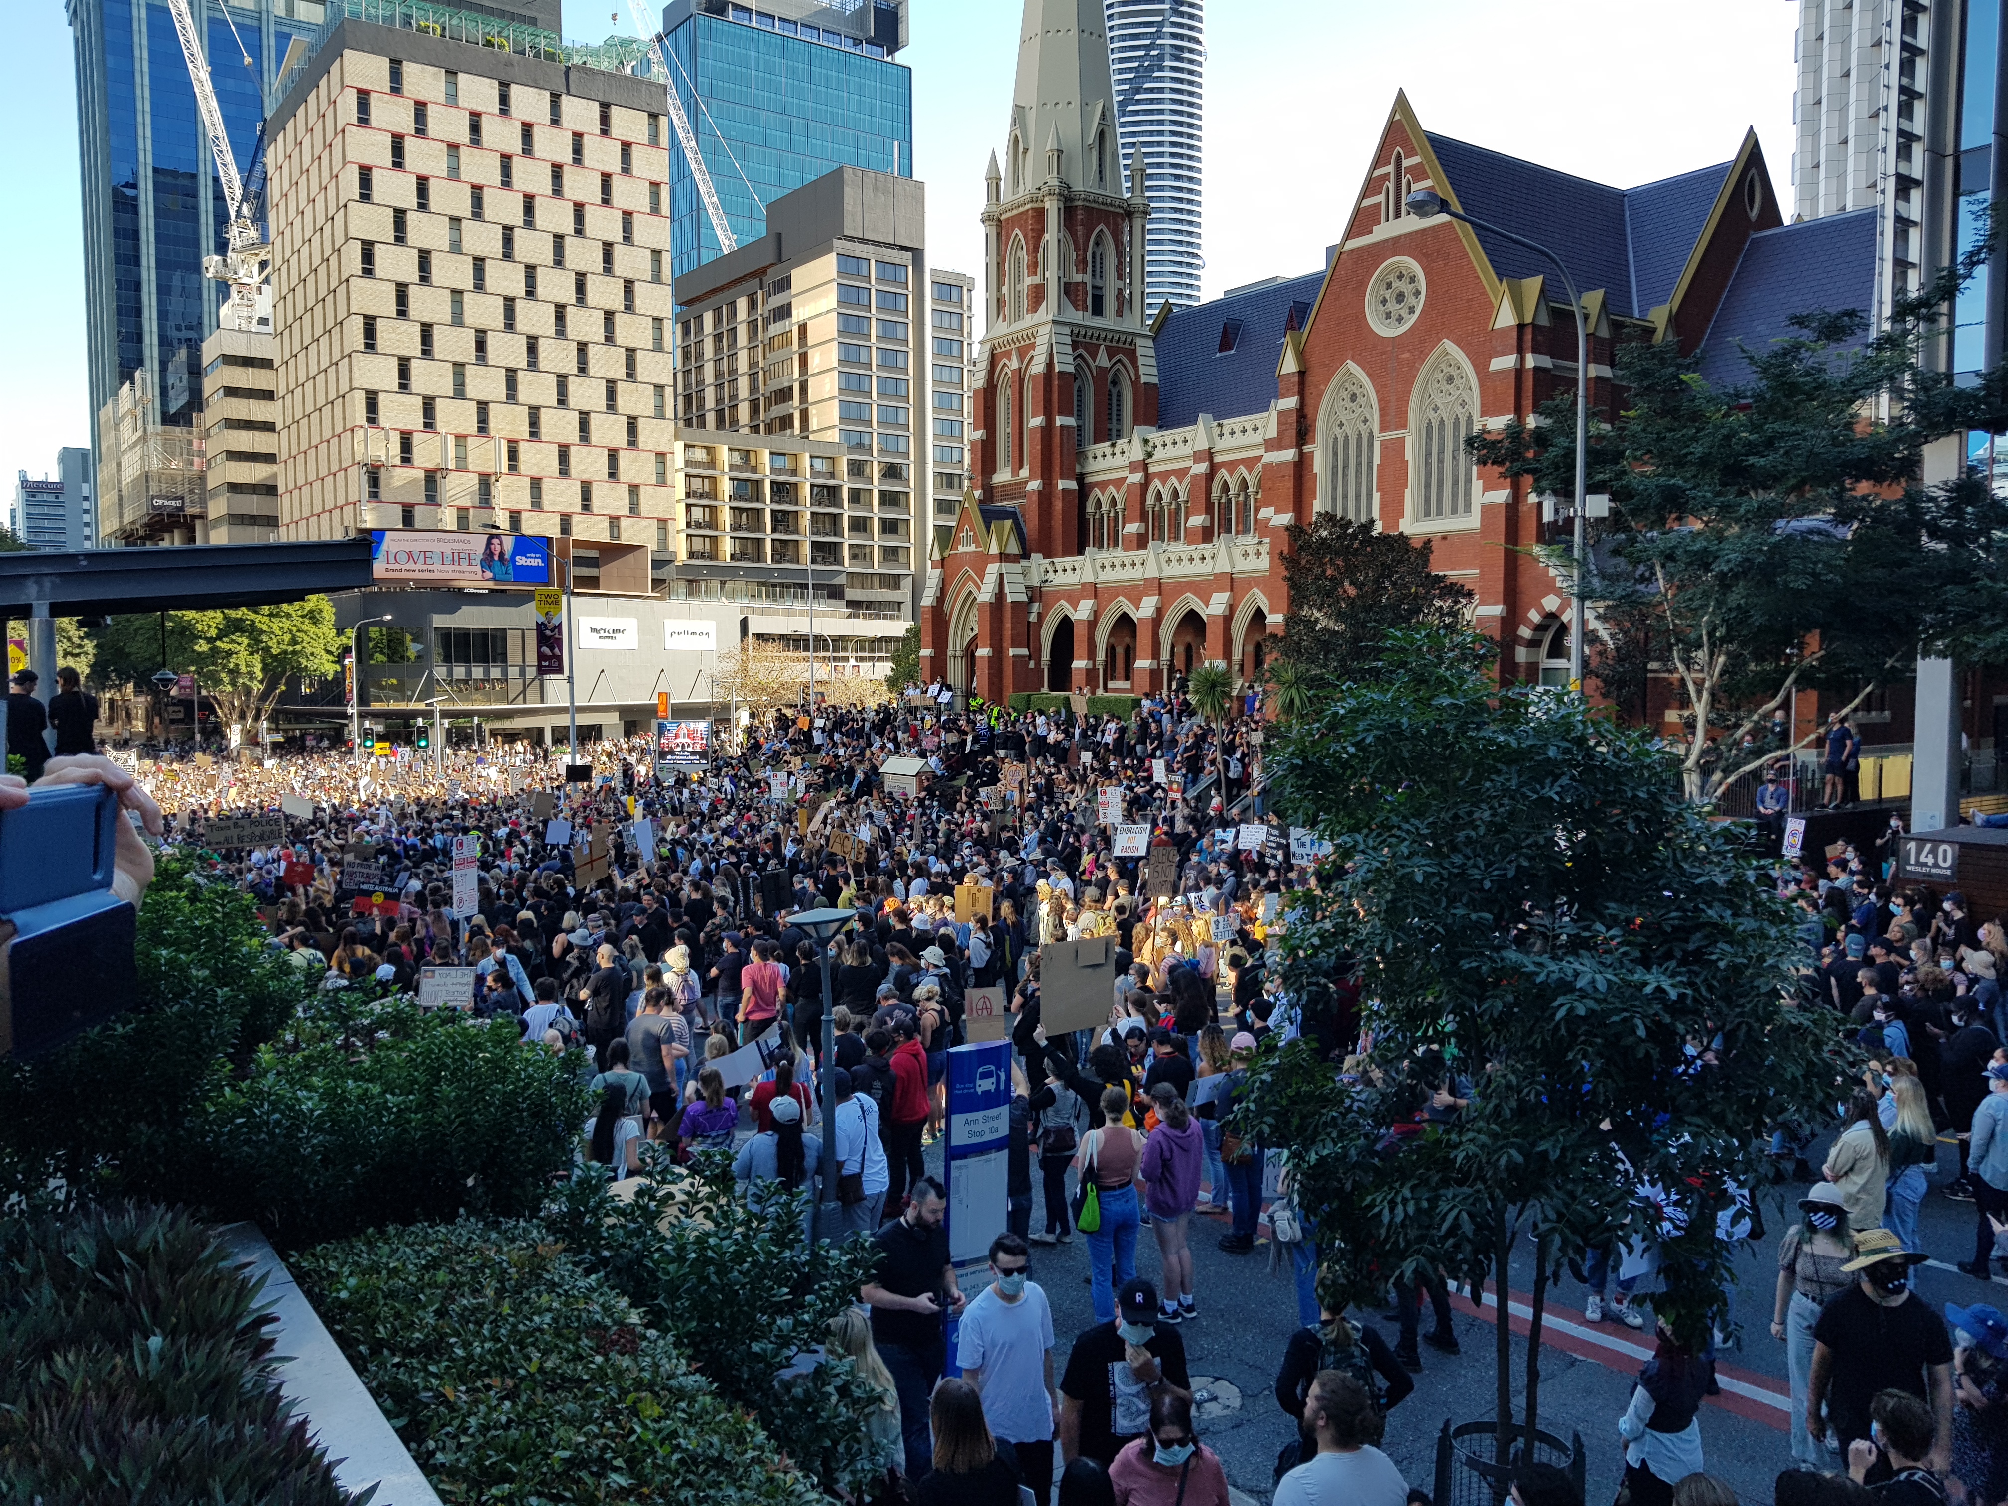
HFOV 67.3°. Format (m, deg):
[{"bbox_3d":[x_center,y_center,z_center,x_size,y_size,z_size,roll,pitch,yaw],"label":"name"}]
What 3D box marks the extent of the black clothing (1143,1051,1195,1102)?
[{"bbox_3d":[1.410,2.876,12.910,0.490,0.700,0.300,-2,4,-23],"label":"black clothing"}]

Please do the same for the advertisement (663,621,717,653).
[{"bbox_3d":[-24.415,-9.164,117.798,0.250,2.297,5.123,3,5,40],"label":"advertisement"}]

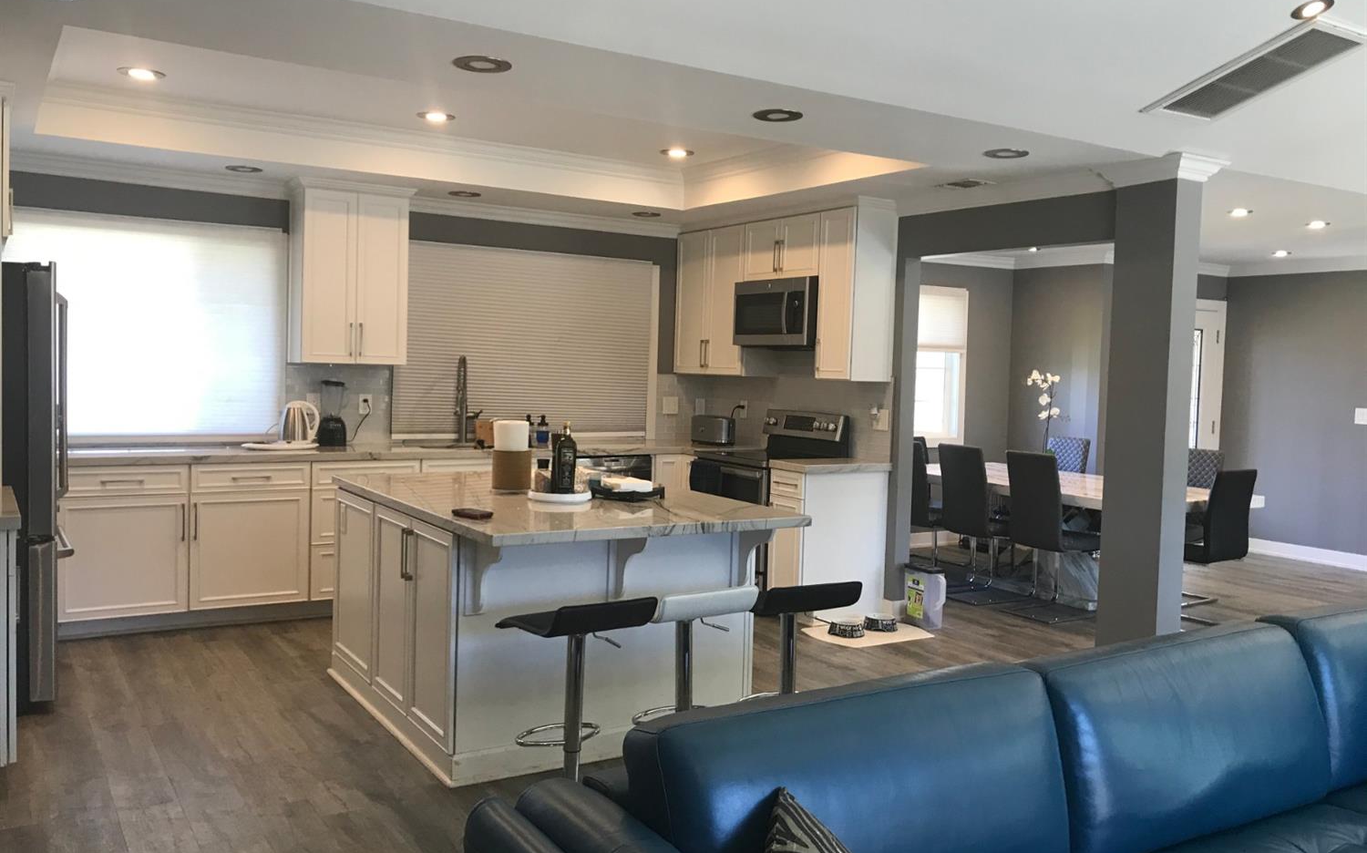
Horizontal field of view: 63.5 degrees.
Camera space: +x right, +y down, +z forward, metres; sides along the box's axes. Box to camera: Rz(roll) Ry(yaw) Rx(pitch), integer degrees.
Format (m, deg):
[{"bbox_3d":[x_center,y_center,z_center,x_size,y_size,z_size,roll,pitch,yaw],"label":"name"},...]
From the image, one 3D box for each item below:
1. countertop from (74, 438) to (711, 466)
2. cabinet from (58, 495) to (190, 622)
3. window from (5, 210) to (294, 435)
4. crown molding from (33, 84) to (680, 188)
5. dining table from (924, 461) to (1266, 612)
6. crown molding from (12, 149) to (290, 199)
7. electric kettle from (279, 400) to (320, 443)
[{"bbox_3d":[-1.497,0.148,6.635,4.330,0.045,0.650,0,3,-32],"label":"countertop"},{"bbox_3d":[-2.985,0.642,5.854,0.603,0.630,0.580,0,4,-32],"label":"cabinet"},{"bbox_3d":[-2.983,-0.532,6.056,1.564,1.223,0.079,0,4,-32],"label":"window"},{"bbox_3d":[-1.497,-1.578,6.104,3.615,0.100,0.090,0,4,-32],"label":"crown molding"},{"bbox_3d":[2.476,0.740,7.555,1.250,0.755,2.380,0,4,-32],"label":"dining table"},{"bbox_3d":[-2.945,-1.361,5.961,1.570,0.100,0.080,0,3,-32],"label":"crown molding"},{"bbox_3d":[-2.196,-0.030,6.325,0.219,0.239,0.170,0,3,-25],"label":"electric kettle"}]

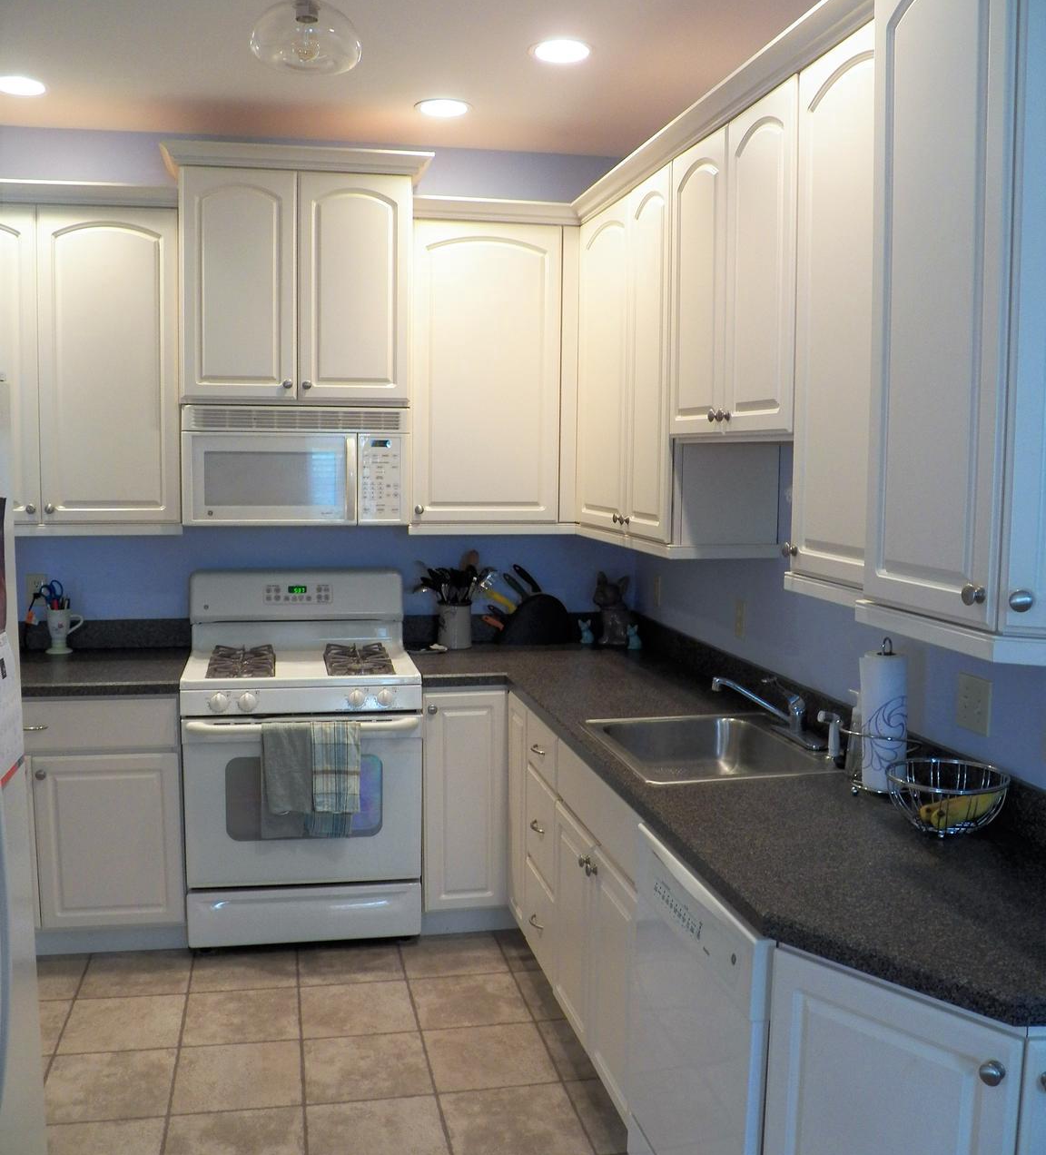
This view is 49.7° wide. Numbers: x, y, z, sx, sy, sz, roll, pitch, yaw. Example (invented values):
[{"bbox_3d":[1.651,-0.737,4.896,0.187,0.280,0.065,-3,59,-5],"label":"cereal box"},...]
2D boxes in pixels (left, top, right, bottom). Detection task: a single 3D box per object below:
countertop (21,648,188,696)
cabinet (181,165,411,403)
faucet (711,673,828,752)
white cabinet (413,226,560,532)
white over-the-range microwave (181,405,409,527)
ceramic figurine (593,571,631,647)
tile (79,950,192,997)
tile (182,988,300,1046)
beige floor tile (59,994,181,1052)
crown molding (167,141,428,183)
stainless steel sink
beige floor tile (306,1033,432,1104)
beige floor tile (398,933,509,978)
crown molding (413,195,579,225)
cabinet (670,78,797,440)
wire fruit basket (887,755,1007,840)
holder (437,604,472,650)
[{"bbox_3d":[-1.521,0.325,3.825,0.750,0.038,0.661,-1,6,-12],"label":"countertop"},{"bbox_3d":[-0.760,-0.949,3.789,0.755,0.760,0.340,-1,6,-12],"label":"cabinet"},{"bbox_3d":[0.609,0.334,2.811,0.270,0.155,0.250,-1,7,-12],"label":"faucet"},{"bbox_3d":[-0.154,-0.712,3.974,0.520,1.040,0.325,-1,7,-12],"label":"white cabinet"},{"bbox_3d":[-0.795,-0.391,3.977,0.757,0.403,0.390,0,6,-12],"label":"white over-the-range microwave"},{"bbox_3d":[0.341,0.112,4.189,0.115,0.272,0.130,4,7,26],"label":"ceramic figurine"},{"bbox_3d":[-1.192,1.228,3.492,0.327,0.012,0.327,-1,6,-12],"label":"tile"},{"bbox_3d":[-0.802,1.261,3.237,0.327,0.012,0.327,-1,6,-12],"label":"tile"},{"bbox_3d":[-1.091,1.226,3.097,0.323,0.010,0.323,-1,6,-12],"label":"beige floor tile"},{"bbox_3d":[-0.754,-1.375,3.799,0.885,0.070,0.400,-1,6,-12],"label":"crown molding"},{"bbox_3d":[0.470,0.503,2.833,0.527,0.185,0.608,-1,6,-12],"label":"stainless steel sink"},{"bbox_3d":[-0.413,1.292,2.966,0.330,0.010,0.330,-1,7,-12],"label":"beige floor tile"},{"bbox_3d":[-0.231,1.236,3.699,0.332,0.010,0.332,-1,6,-12],"label":"beige floor tile"},{"bbox_3d":[-0.082,-1.205,3.723,0.570,0.078,0.075,-1,7,-12],"label":"crown molding"},{"bbox_3d":[0.634,-0.688,2.693,0.342,0.760,0.753,-1,6,-12],"label":"cabinet"},{"bbox_3d":[0.776,0.411,2.072,0.230,0.108,0.230,-1,6,-12],"label":"wire fruit basket"},{"bbox_3d":[-0.252,0.178,4.113,0.125,0.160,0.125,-1,7,-12],"label":"holder"}]

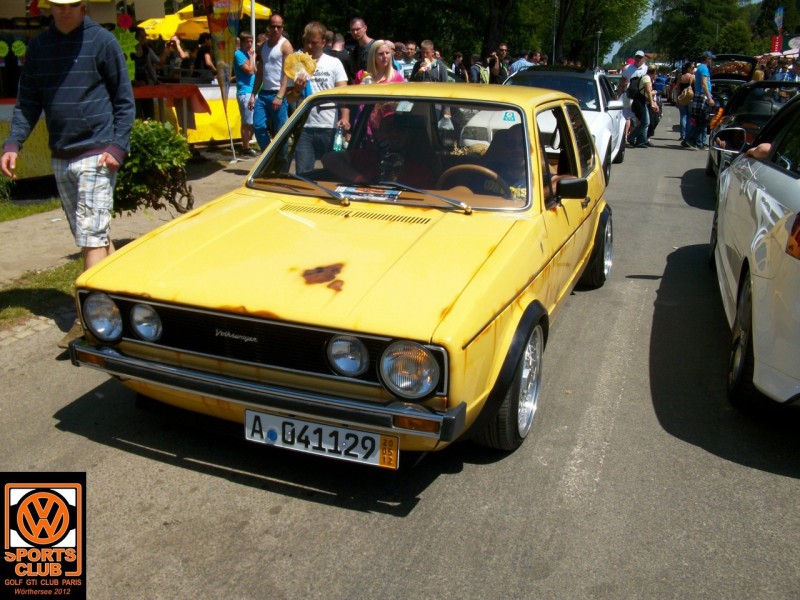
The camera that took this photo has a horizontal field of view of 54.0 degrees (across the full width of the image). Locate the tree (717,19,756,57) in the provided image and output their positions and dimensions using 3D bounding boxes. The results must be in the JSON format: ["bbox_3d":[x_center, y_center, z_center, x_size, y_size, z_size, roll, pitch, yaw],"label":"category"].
[{"bbox_3d":[27.835,-20.318,65.007,3.600,5.600,3.600,1,17,0],"label":"tree"}]

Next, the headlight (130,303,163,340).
[{"bbox_3d":[-0.838,0.071,2.641,0.142,0.142,0.070,8,18,20],"label":"headlight"}]

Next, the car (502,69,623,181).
[{"bbox_3d":[2.080,-2.410,10.444,1.800,1.410,4.270,7,18,18],"label":"car"}]

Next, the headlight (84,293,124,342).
[{"bbox_3d":[-0.997,0.055,2.686,0.180,0.180,0.075,8,18,20],"label":"headlight"}]

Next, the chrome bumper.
[{"bbox_3d":[-0.481,0.265,2.528,1.430,0.105,0.170,8,18,20],"label":"chrome bumper"}]

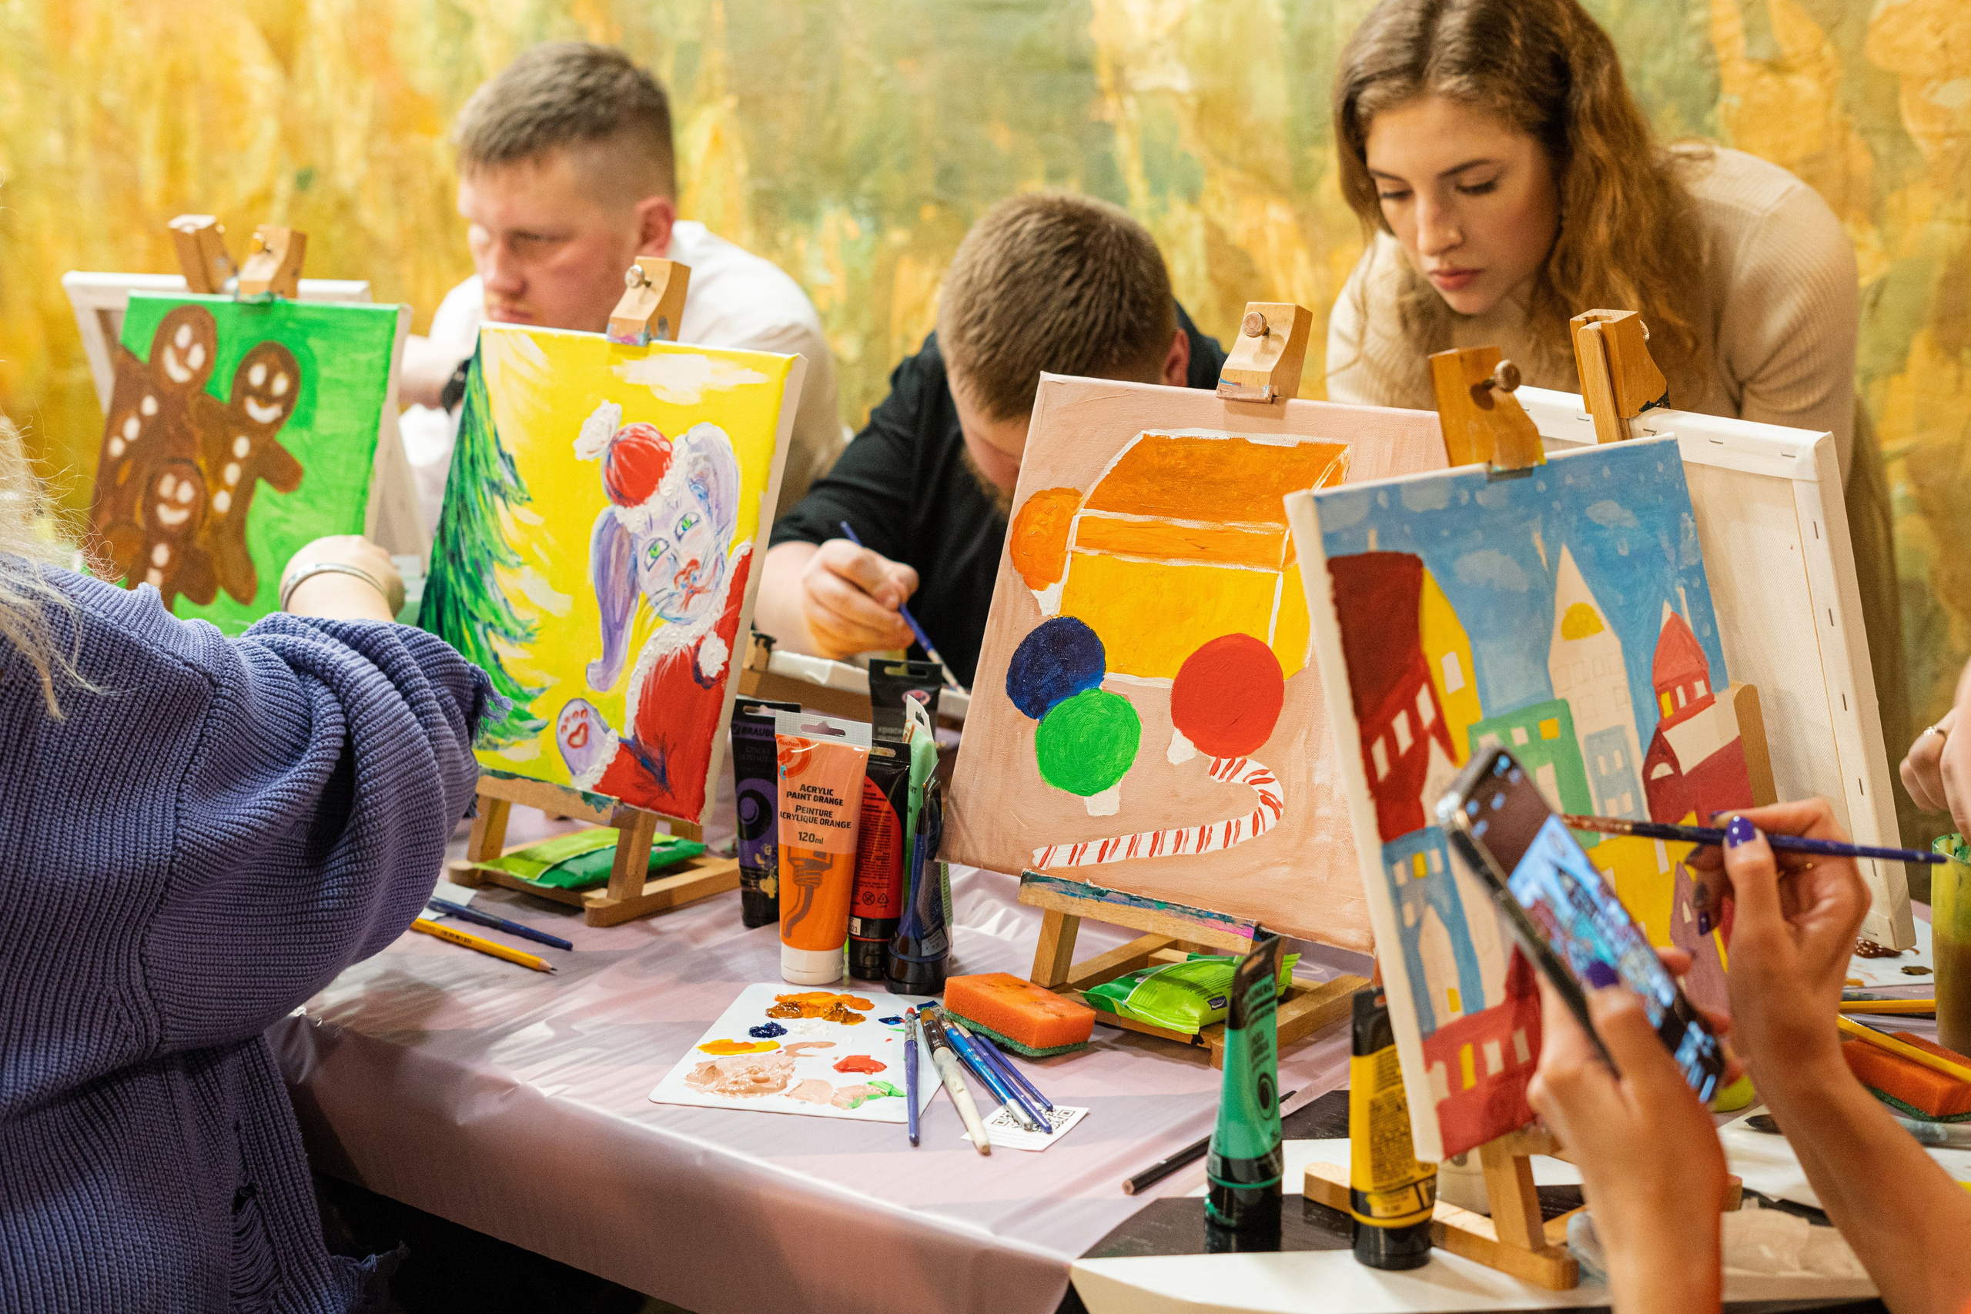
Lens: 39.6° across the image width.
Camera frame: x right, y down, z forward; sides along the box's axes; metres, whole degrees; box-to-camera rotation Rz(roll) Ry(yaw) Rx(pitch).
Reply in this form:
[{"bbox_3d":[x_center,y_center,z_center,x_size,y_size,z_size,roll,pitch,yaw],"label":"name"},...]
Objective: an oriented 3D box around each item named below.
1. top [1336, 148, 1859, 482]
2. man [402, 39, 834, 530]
[{"bbox_3d":[0.487,-0.168,2.255,0.450,0.500,0.380,7,14,27],"label":"top"},{"bbox_3d":[-0.305,0.102,2.469,0.520,1.280,0.680,9,15,32],"label":"man"}]

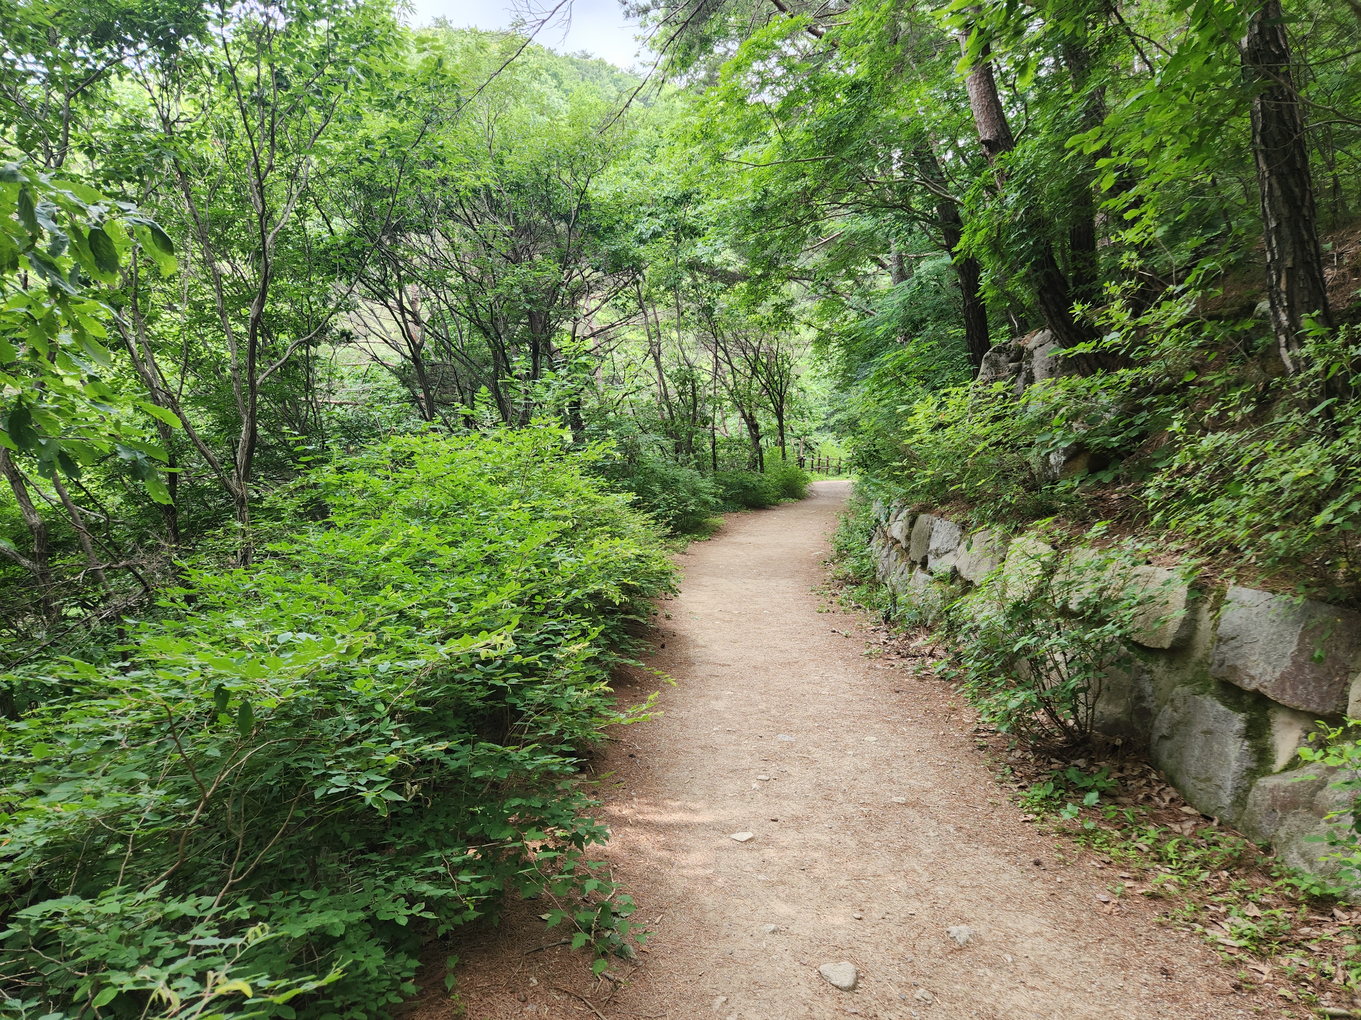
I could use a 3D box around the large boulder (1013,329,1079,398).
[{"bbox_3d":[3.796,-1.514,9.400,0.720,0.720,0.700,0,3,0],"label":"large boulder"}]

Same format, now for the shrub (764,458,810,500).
[{"bbox_3d":[2.998,-0.869,25.500,1.320,1.200,1.300,0,3,0],"label":"shrub"}]

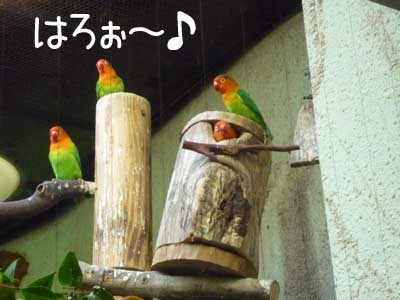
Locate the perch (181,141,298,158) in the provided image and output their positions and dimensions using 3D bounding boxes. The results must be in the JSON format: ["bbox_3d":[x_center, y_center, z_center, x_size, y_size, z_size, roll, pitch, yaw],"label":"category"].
[{"bbox_3d":[0.066,-0.001,1.568,0.186,0.025,0.030,0,-18,0],"label":"perch"}]

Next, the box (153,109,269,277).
[{"bbox_3d":[0.023,0.074,1.620,0.163,0.226,0.163,9,-22,3],"label":"box"}]

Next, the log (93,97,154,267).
[{"bbox_3d":[-0.133,0.055,1.730,0.095,0.295,0.095,0,-18,0],"label":"log"}]

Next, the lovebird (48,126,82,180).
[{"bbox_3d":[-0.236,0.022,1.737,0.055,0.118,0.085,-11,-21,30],"label":"lovebird"}]

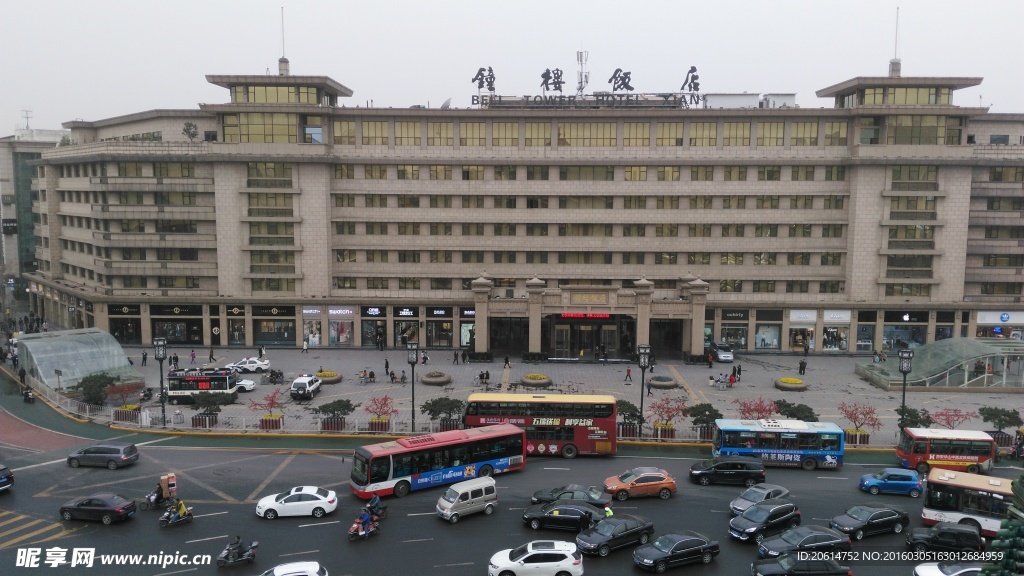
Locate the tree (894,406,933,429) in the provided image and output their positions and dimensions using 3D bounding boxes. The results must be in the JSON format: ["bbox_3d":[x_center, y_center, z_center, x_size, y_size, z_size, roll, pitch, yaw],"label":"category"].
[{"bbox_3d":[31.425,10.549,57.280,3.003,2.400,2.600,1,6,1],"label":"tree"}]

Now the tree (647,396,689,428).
[{"bbox_3d":[12.336,9.979,58.127,3.300,2.750,3.000,1,7,3],"label":"tree"}]

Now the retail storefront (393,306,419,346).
[{"bbox_3d":[-13.744,4.947,94.938,3.365,5.220,0.800,0,6,1],"label":"retail storefront"}]

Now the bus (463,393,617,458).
[{"bbox_3d":[2.149,10.236,54.835,11.132,4.200,2.489,1,6,2],"label":"bus"}]

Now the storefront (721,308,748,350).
[{"bbox_3d":[26.952,4.983,88.426,3.400,5.000,1.200,0,8,1],"label":"storefront"}]

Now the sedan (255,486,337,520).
[{"bbox_3d":[-12.776,12.693,43.716,4.600,1.480,1.790,0,6,-7],"label":"sedan"}]

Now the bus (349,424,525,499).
[{"bbox_3d":[-4.662,11.345,48.573,11.500,3.050,2.500,-4,9,-28],"label":"bus"}]

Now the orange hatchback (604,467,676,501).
[{"bbox_3d":[8.272,12.409,46.801,4.550,1.620,1.830,0,6,-4],"label":"orange hatchback"}]

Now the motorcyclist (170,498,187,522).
[{"bbox_3d":[-18.770,12.523,41.261,0.800,1.280,0.600,-3,7,-30],"label":"motorcyclist"}]

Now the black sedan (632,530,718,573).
[{"bbox_3d":[8.472,13.426,37.858,4.750,1.470,1.760,-2,6,-22],"label":"black sedan"}]

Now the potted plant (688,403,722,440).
[{"bbox_3d":[15.307,10.432,57.592,2.700,2.700,2.300,0,8,1],"label":"potted plant"}]

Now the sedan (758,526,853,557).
[{"bbox_3d":[15.282,13.304,38.384,4.980,1.480,1.850,-1,6,-16],"label":"sedan"}]

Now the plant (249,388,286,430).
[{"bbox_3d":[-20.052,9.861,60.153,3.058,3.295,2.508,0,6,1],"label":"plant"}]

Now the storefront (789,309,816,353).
[{"bbox_3d":[35.418,5.185,89.252,3.400,5.200,1.400,0,7,0],"label":"storefront"}]

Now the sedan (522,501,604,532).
[{"bbox_3d":[3.116,13.116,42.809,4.820,1.450,1.830,1,7,5],"label":"sedan"}]

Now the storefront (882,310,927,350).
[{"bbox_3d":[47.918,5.216,89.245,5.500,4.950,1.400,0,7,0],"label":"storefront"}]

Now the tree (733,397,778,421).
[{"bbox_3d":[19.136,10.037,57.625,3.600,2.800,3.100,1,7,3],"label":"tree"}]

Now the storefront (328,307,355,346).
[{"bbox_3d":[-21.741,4.877,93.920,3.338,5.161,1.000,1,6,1],"label":"storefront"}]

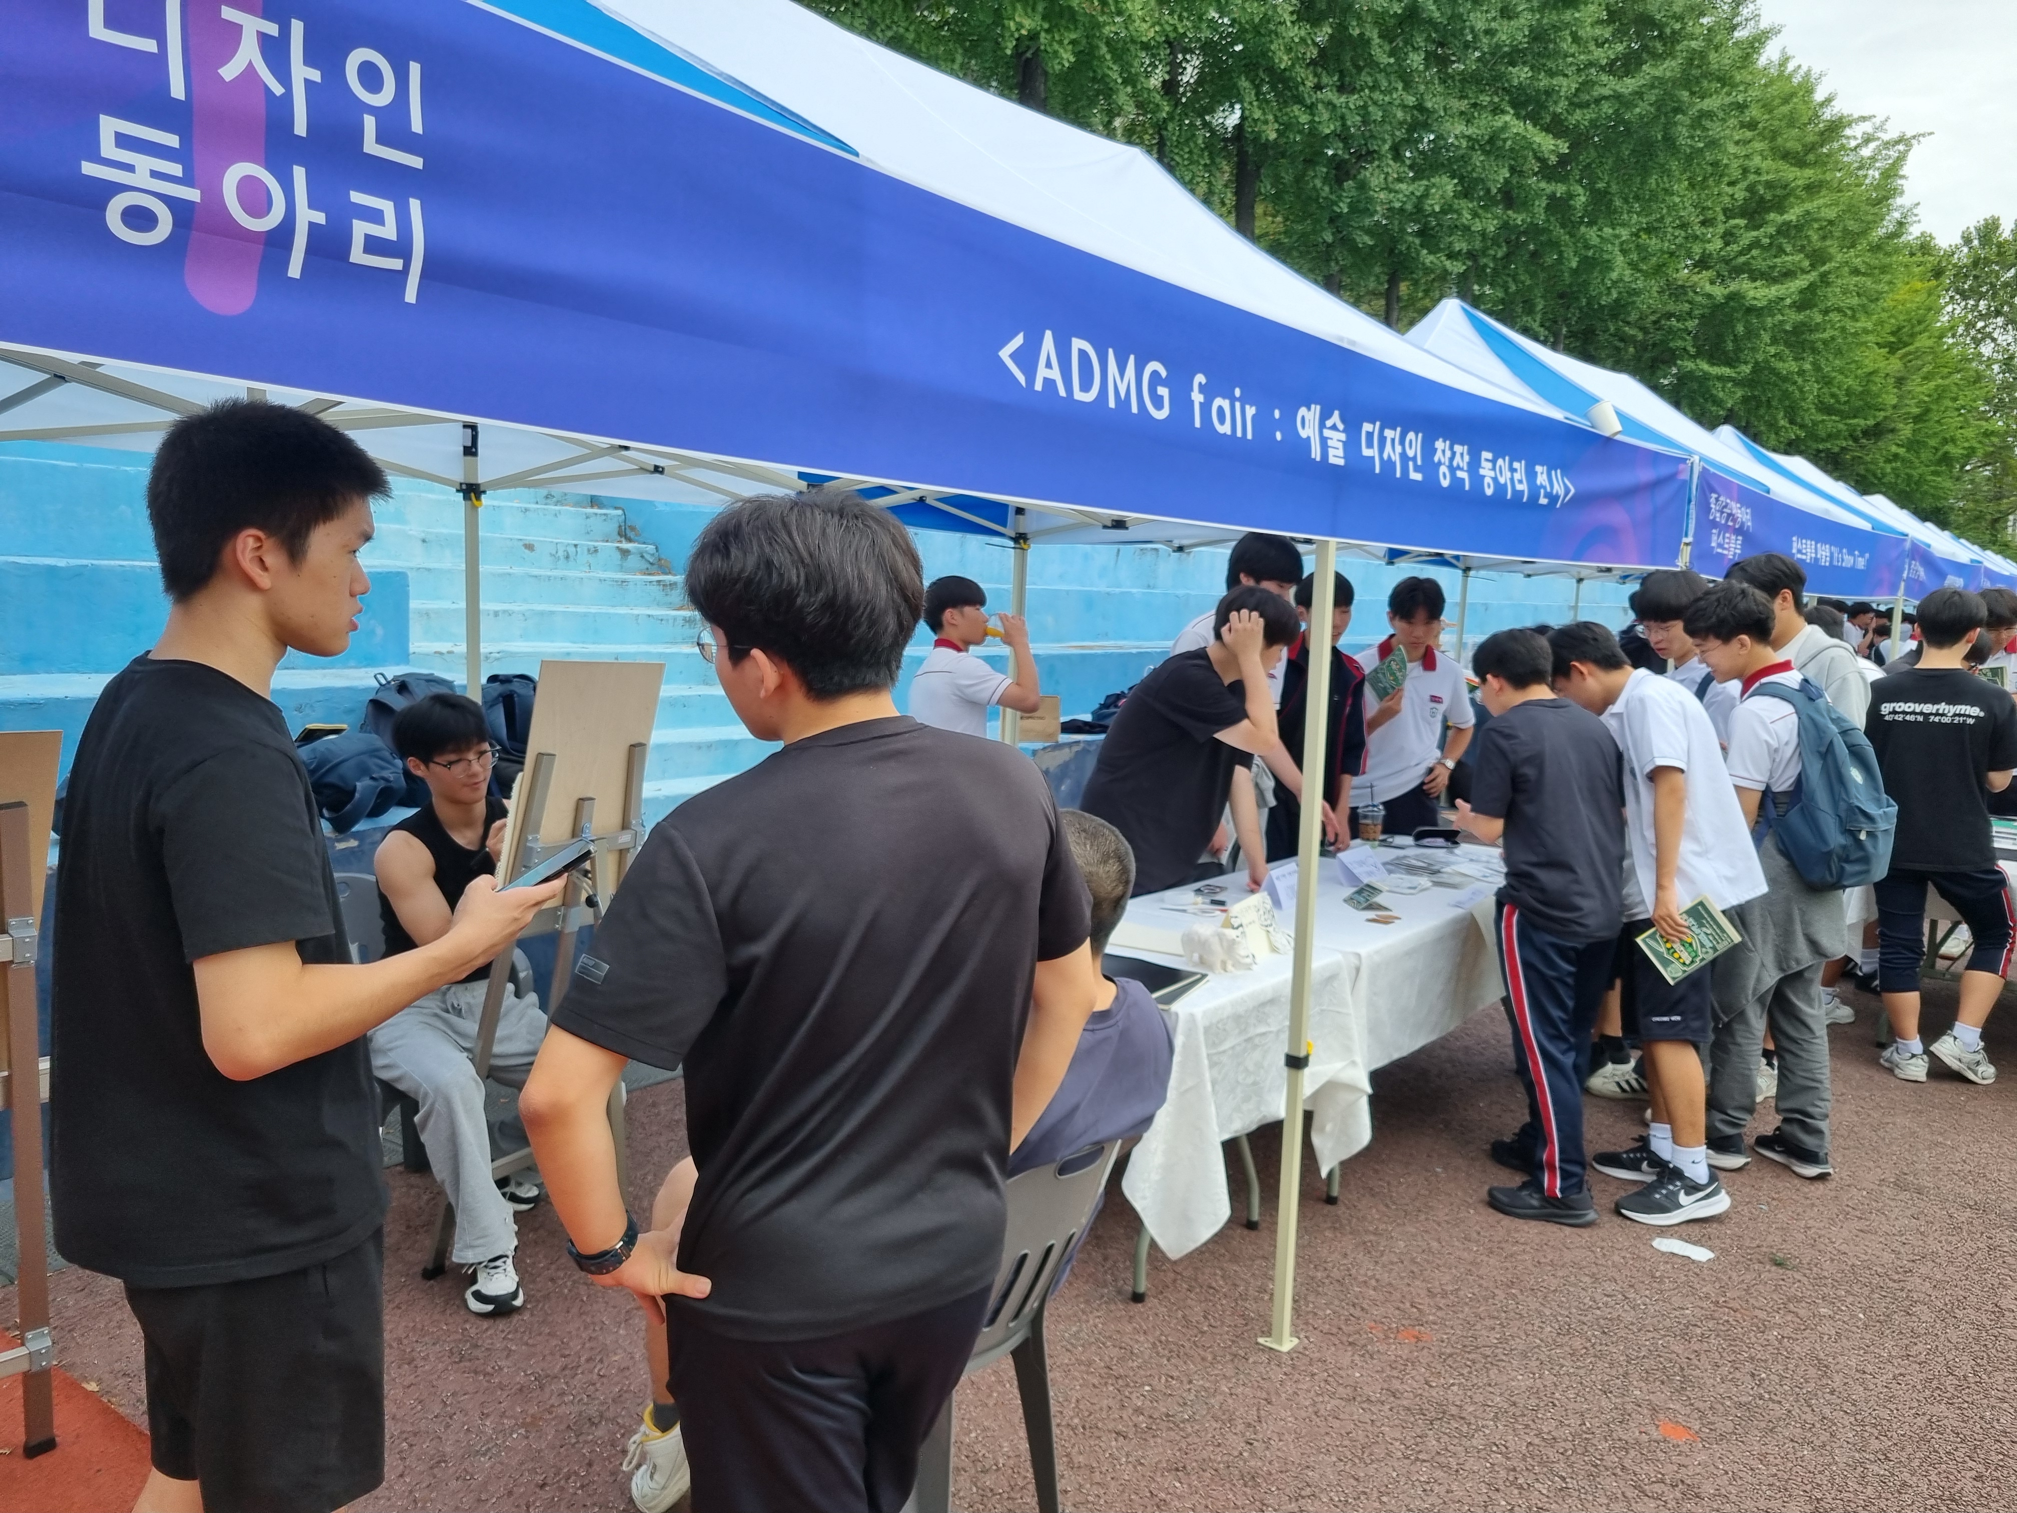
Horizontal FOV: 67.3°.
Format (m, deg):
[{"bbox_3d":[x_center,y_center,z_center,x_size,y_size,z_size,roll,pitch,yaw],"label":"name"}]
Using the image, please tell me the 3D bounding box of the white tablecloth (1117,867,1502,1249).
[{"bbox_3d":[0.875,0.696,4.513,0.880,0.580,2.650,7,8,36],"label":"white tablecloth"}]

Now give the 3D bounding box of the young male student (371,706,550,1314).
[{"bbox_3d":[-1.323,0.519,3.771,0.600,1.310,0.900,-4,9,-41],"label":"young male student"}]

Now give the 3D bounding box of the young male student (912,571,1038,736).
[{"bbox_3d":[-0.138,0.154,5.408,0.450,1.610,0.460,1,7,-12],"label":"young male student"}]

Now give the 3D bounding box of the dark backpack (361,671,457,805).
[{"bbox_3d":[-2.072,-0.063,5.250,0.240,0.440,0.330,7,8,36],"label":"dark backpack"}]

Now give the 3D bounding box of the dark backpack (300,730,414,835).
[{"bbox_3d":[-2.208,0.061,4.915,0.320,0.280,0.420,7,8,36],"label":"dark backpack"}]

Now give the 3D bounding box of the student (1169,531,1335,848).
[{"bbox_3d":[0.814,0.152,5.253,0.550,1.850,0.520,4,7,20],"label":"student"}]

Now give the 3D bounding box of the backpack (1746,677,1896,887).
[{"bbox_3d":[2.283,0.073,4.250,0.320,0.490,0.240,-7,0,-31],"label":"backpack"}]

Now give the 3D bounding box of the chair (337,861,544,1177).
[{"bbox_3d":[-1.426,0.717,3.654,0.530,0.800,0.550,-4,9,-41],"label":"chair"}]

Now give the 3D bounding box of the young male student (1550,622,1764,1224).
[{"bbox_3d":[1.803,0.432,4.200,0.580,1.600,0.460,4,7,14],"label":"young male student"}]

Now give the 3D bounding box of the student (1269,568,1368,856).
[{"bbox_3d":[1.137,0.163,5.789,0.420,1.730,0.480,8,9,42],"label":"student"}]

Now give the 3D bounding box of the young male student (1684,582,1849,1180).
[{"bbox_3d":[2.151,0.340,4.285,0.420,1.660,0.460,6,8,32],"label":"young male student"}]

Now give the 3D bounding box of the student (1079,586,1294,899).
[{"bbox_3d":[0.498,0.319,4.259,0.700,1.590,0.500,6,8,29],"label":"student"}]

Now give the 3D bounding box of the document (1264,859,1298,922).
[{"bbox_3d":[0.772,0.355,4.185,0.115,0.095,0.210,7,8,36],"label":"document"}]

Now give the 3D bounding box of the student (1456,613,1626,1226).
[{"bbox_3d":[1.402,0.413,3.983,0.430,1.530,0.450,6,7,29],"label":"student"}]

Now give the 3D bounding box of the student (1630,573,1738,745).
[{"bbox_3d":[2.223,0.260,5.128,0.400,1.760,0.460,1,7,-12],"label":"student"}]

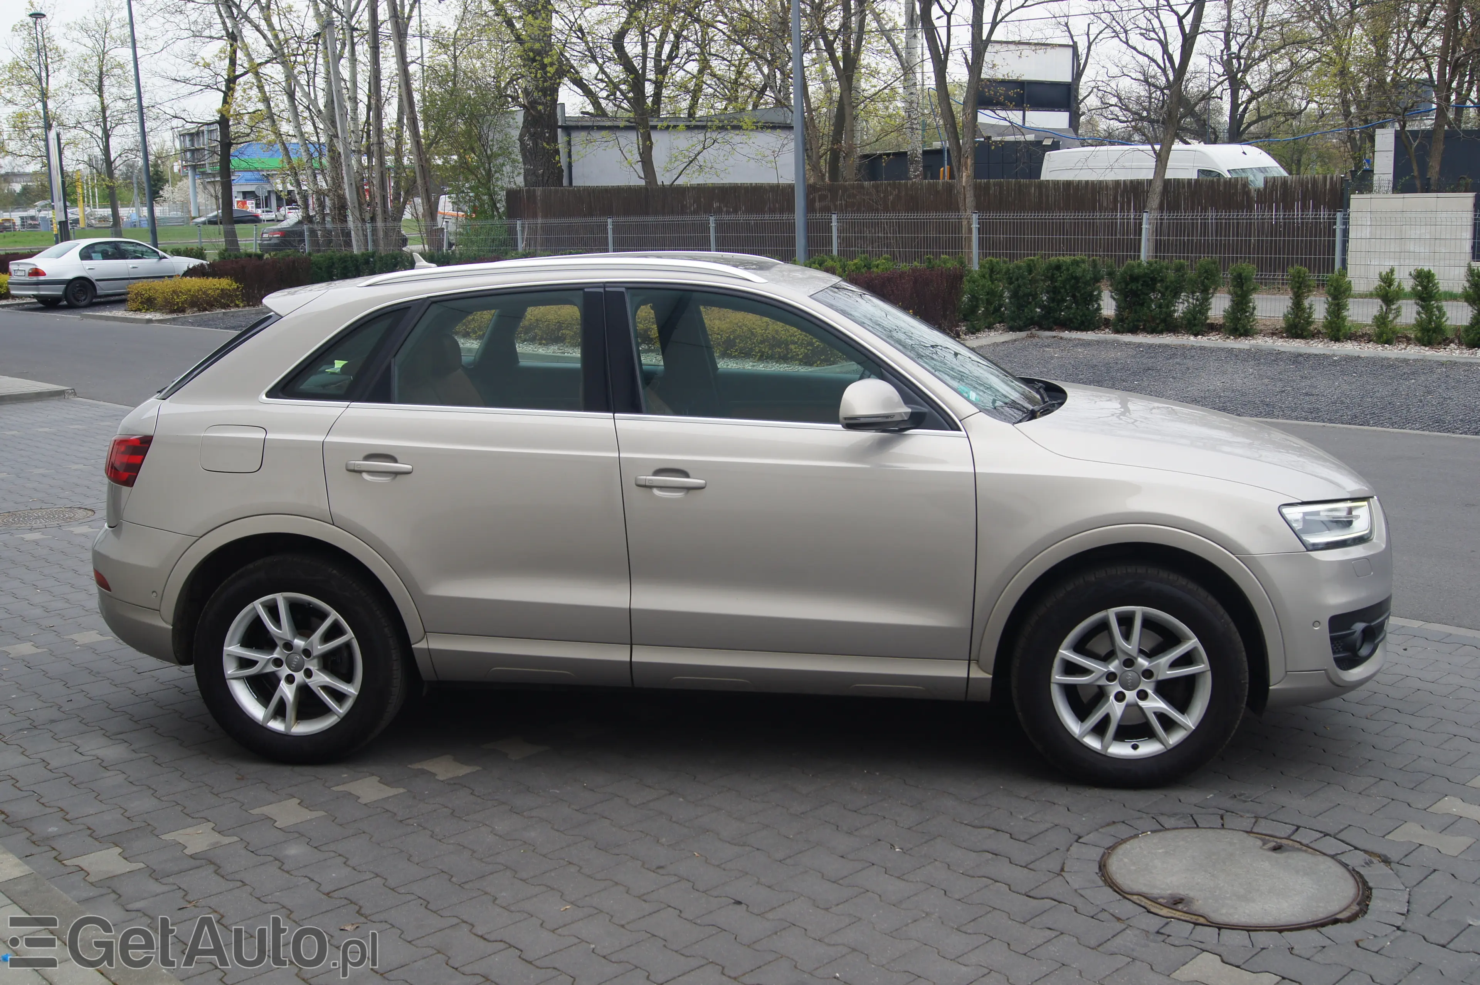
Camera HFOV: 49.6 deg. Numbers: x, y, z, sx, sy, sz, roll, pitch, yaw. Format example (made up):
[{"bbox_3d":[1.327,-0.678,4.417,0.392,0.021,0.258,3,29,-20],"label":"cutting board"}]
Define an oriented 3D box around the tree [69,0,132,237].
[{"bbox_3d":[-25.472,-14.658,64.000,2.700,10.000,2.700,-1,10,0],"label":"tree"}]

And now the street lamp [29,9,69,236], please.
[{"bbox_3d":[-27.101,-13.715,62.895,0.620,9.900,0.620,-1,10,0],"label":"street lamp"}]

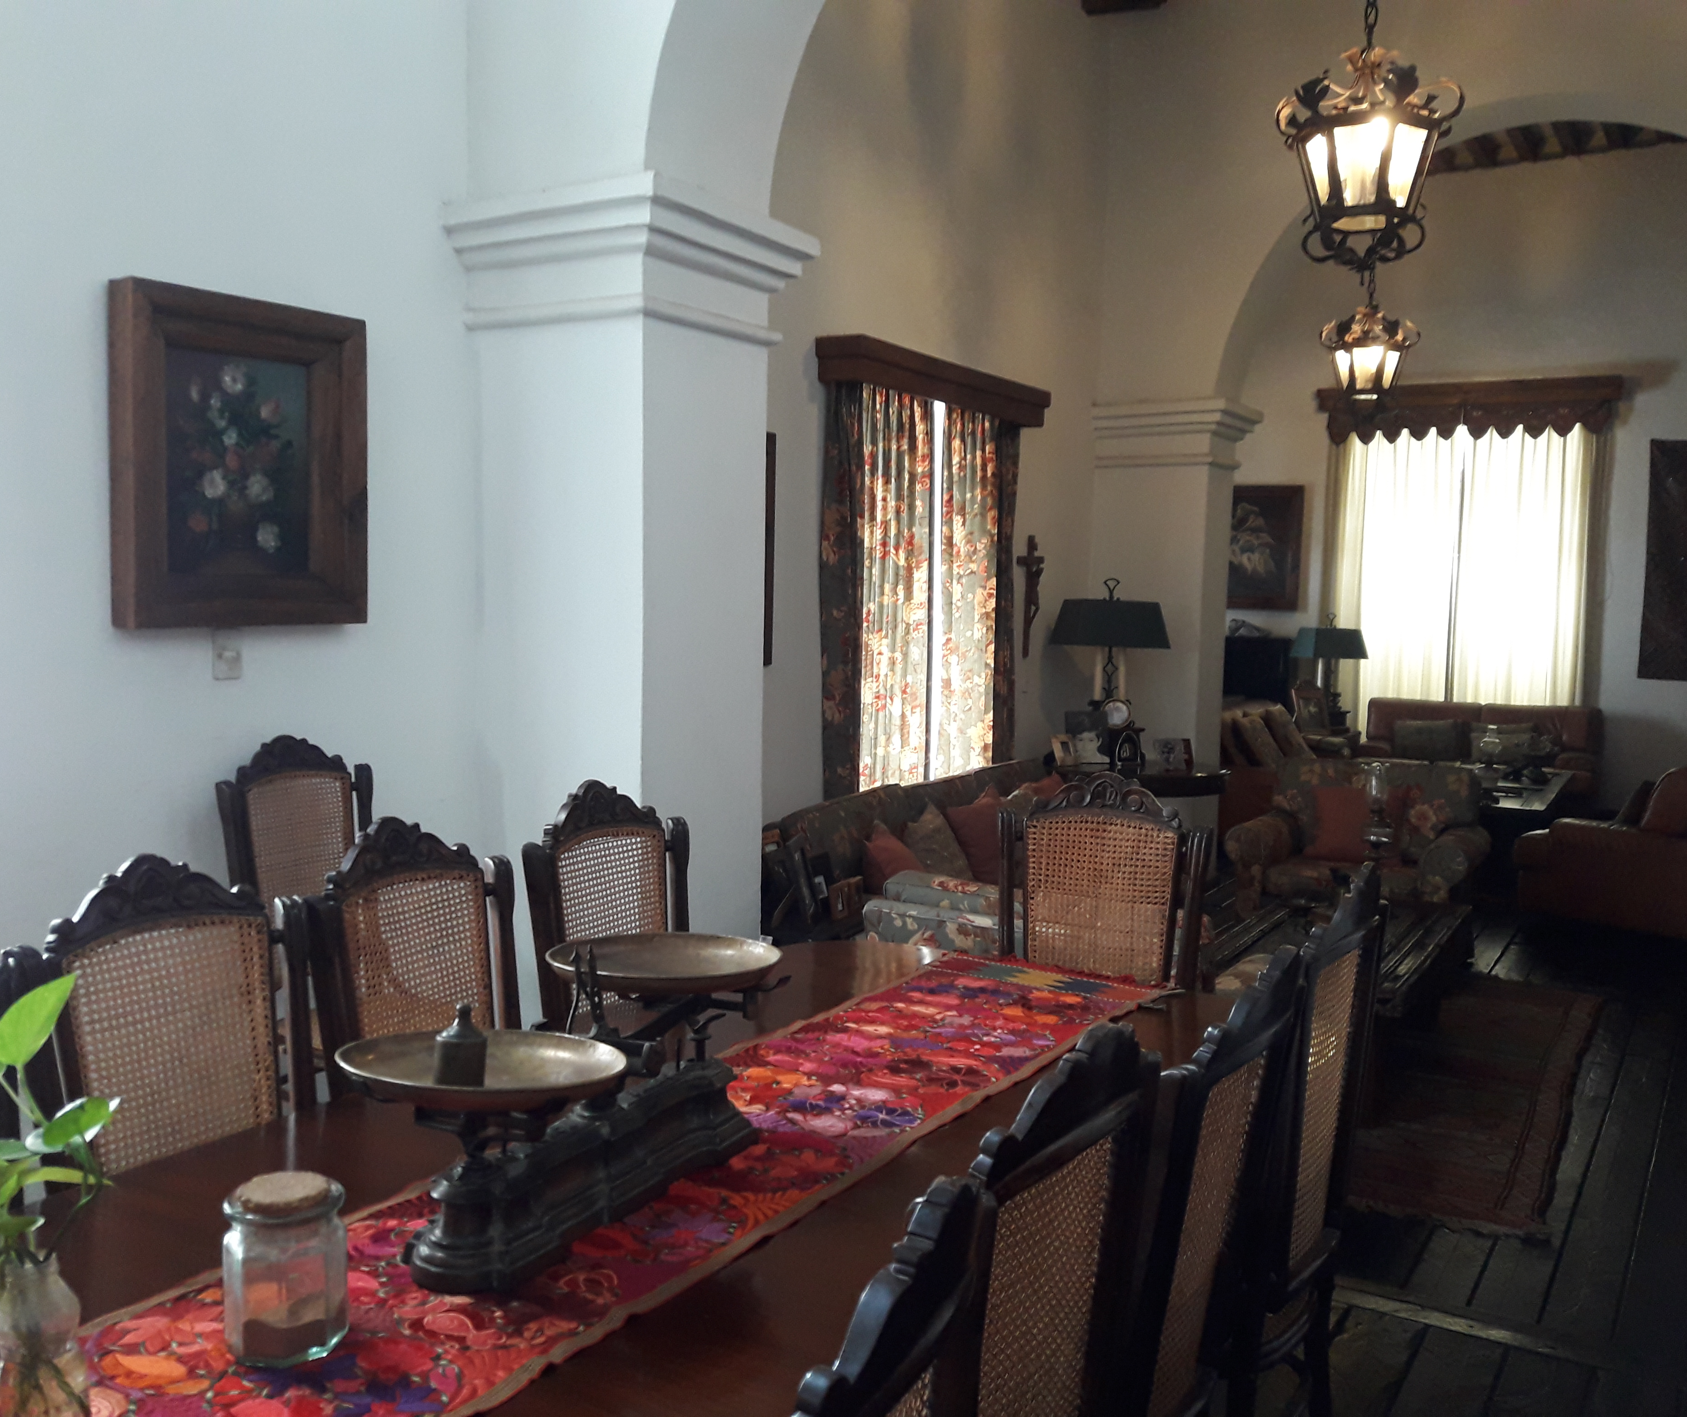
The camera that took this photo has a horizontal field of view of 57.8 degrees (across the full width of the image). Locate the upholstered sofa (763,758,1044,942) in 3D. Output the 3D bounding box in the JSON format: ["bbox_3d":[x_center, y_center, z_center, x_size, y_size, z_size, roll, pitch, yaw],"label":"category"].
[{"bbox_3d":[0.634,0.652,5.810,0.920,0.736,2.400,4,5,31],"label":"upholstered sofa"}]

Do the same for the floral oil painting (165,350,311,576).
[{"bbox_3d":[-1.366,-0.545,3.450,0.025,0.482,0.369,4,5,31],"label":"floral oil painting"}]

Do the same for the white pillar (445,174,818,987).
[{"bbox_3d":[-0.570,-0.102,4.254,0.673,2.447,0.761,4,5,31],"label":"white pillar"}]

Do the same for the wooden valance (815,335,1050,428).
[{"bbox_3d":[0.417,-1.302,6.231,0.195,0.166,1.677,4,5,31],"label":"wooden valance"}]

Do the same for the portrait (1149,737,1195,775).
[{"bbox_3d":[1.671,0.236,7.681,0.210,0.190,0.060,2,-7,16],"label":"portrait"}]

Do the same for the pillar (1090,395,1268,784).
[{"bbox_3d":[1.716,-0.347,8.023,0.680,2.412,0.685,4,5,31],"label":"pillar"}]

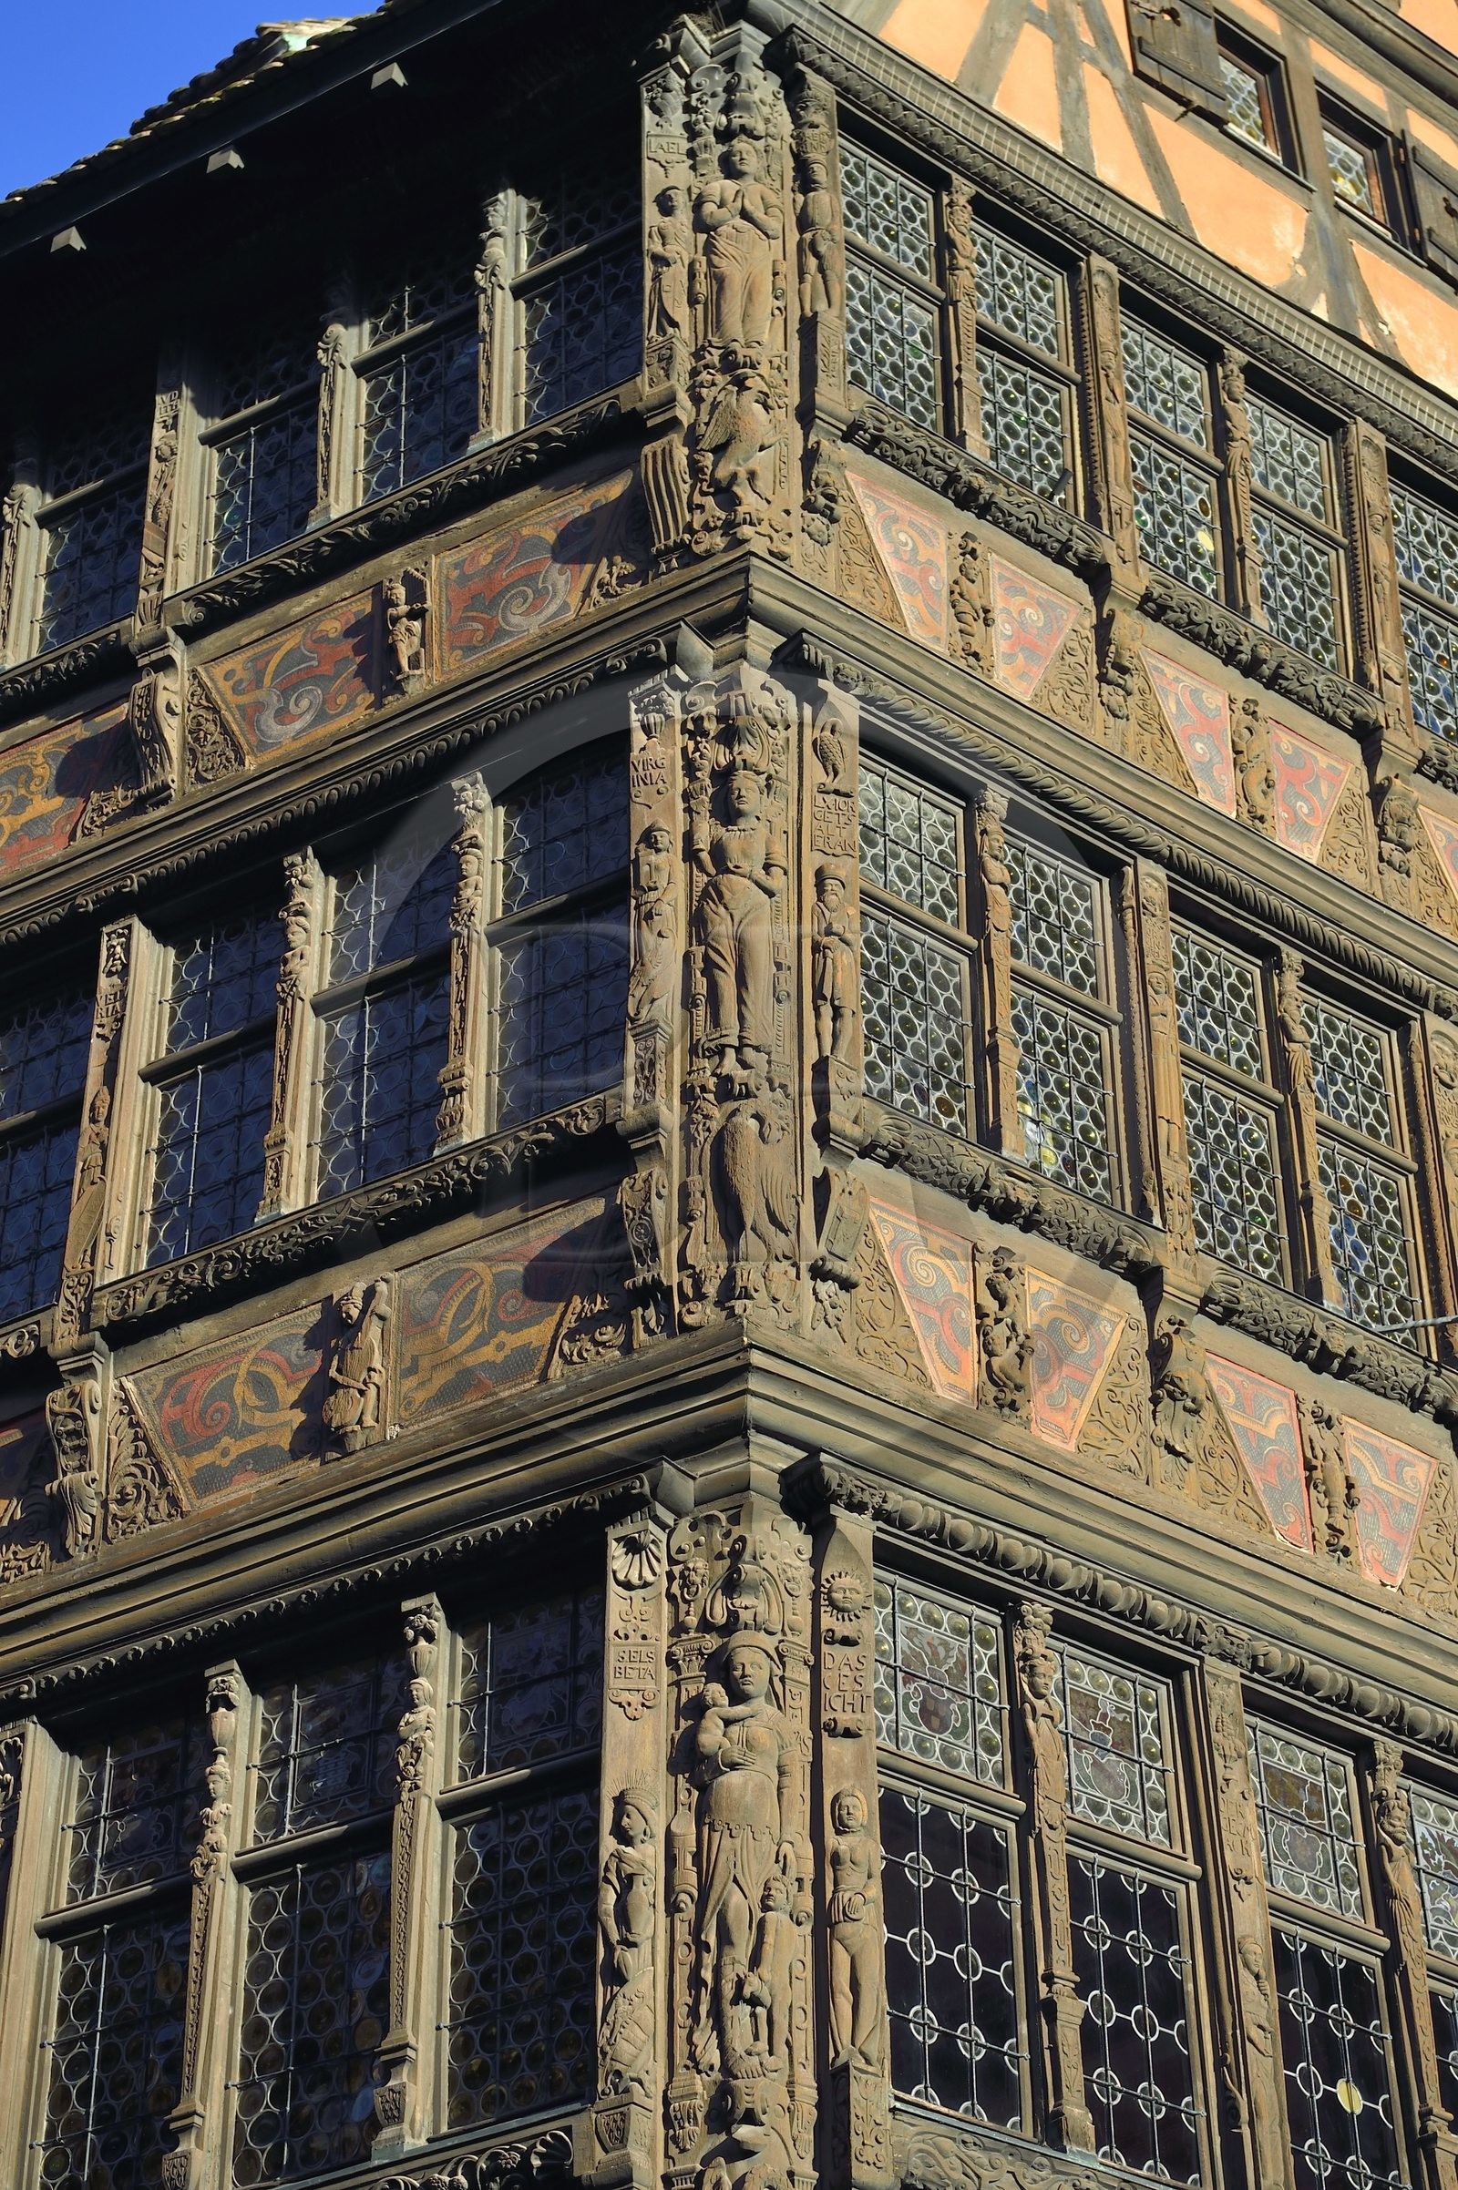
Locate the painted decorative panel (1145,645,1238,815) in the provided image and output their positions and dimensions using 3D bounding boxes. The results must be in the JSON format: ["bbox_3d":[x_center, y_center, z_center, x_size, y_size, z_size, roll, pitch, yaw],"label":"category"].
[{"bbox_3d":[1.605,-1.266,14.884,0.415,0.580,0.050,25,-44,-30],"label":"painted decorative panel"}]

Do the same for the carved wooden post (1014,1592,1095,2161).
[{"bbox_3d":[0.835,2.106,11.525,0.140,1.580,0.130,25,-44,-30],"label":"carved wooden post"}]

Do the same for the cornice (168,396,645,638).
[{"bbox_3d":[-1.169,-2.017,15.258,1.940,0.180,0.160,-21,-41,26],"label":"cornice"}]

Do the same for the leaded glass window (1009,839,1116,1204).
[{"bbox_3d":[1.030,-0.269,13.666,0.500,1.320,0.080,25,-44,-30],"label":"leaded glass window"}]

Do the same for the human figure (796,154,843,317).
[{"bbox_3d":[0.293,-2.946,14.709,0.180,0.780,0.120,25,-44,-30],"label":"human figure"}]

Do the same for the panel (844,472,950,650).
[{"bbox_3d":[0.554,-1.762,14.213,0.450,0.599,0.050,25,-43,-31],"label":"panel"}]

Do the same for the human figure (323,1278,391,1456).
[{"bbox_3d":[-1.088,0.804,12.520,0.210,0.570,0.140,-21,-41,25],"label":"human figure"}]

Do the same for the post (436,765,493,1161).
[{"bbox_3d":[-0.804,-0.401,13.330,0.144,1.495,0.140,-21,-41,26],"label":"post"}]

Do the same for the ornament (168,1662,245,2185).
[{"bbox_3d":[-1.474,2.396,12.240,0.134,1.673,0.120,-21,-41,25],"label":"ornament"}]

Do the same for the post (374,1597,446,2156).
[{"bbox_3d":[-0.893,2.199,12.056,0.130,1.700,0.150,-21,-41,26],"label":"post"}]

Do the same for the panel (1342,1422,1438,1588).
[{"bbox_3d":[2.198,1.382,13.938,0.447,0.606,0.040,25,-44,-30],"label":"panel"}]

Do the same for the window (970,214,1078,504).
[{"bbox_3d":[1.090,-2.732,16.037,0.559,1.439,0.080,25,-44,-30],"label":"window"}]

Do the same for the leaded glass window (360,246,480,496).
[{"bbox_3d":[-1.092,-2.609,15.312,0.589,1.218,0.080,-21,-41,26],"label":"leaded glass window"}]

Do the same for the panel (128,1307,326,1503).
[{"bbox_3d":[-1.532,0.988,12.937,0.819,0.574,0.050,-21,-41,26],"label":"panel"}]

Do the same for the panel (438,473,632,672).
[{"bbox_3d":[-0.673,-1.795,14.796,0.840,0.610,0.050,-21,-41,26],"label":"panel"}]

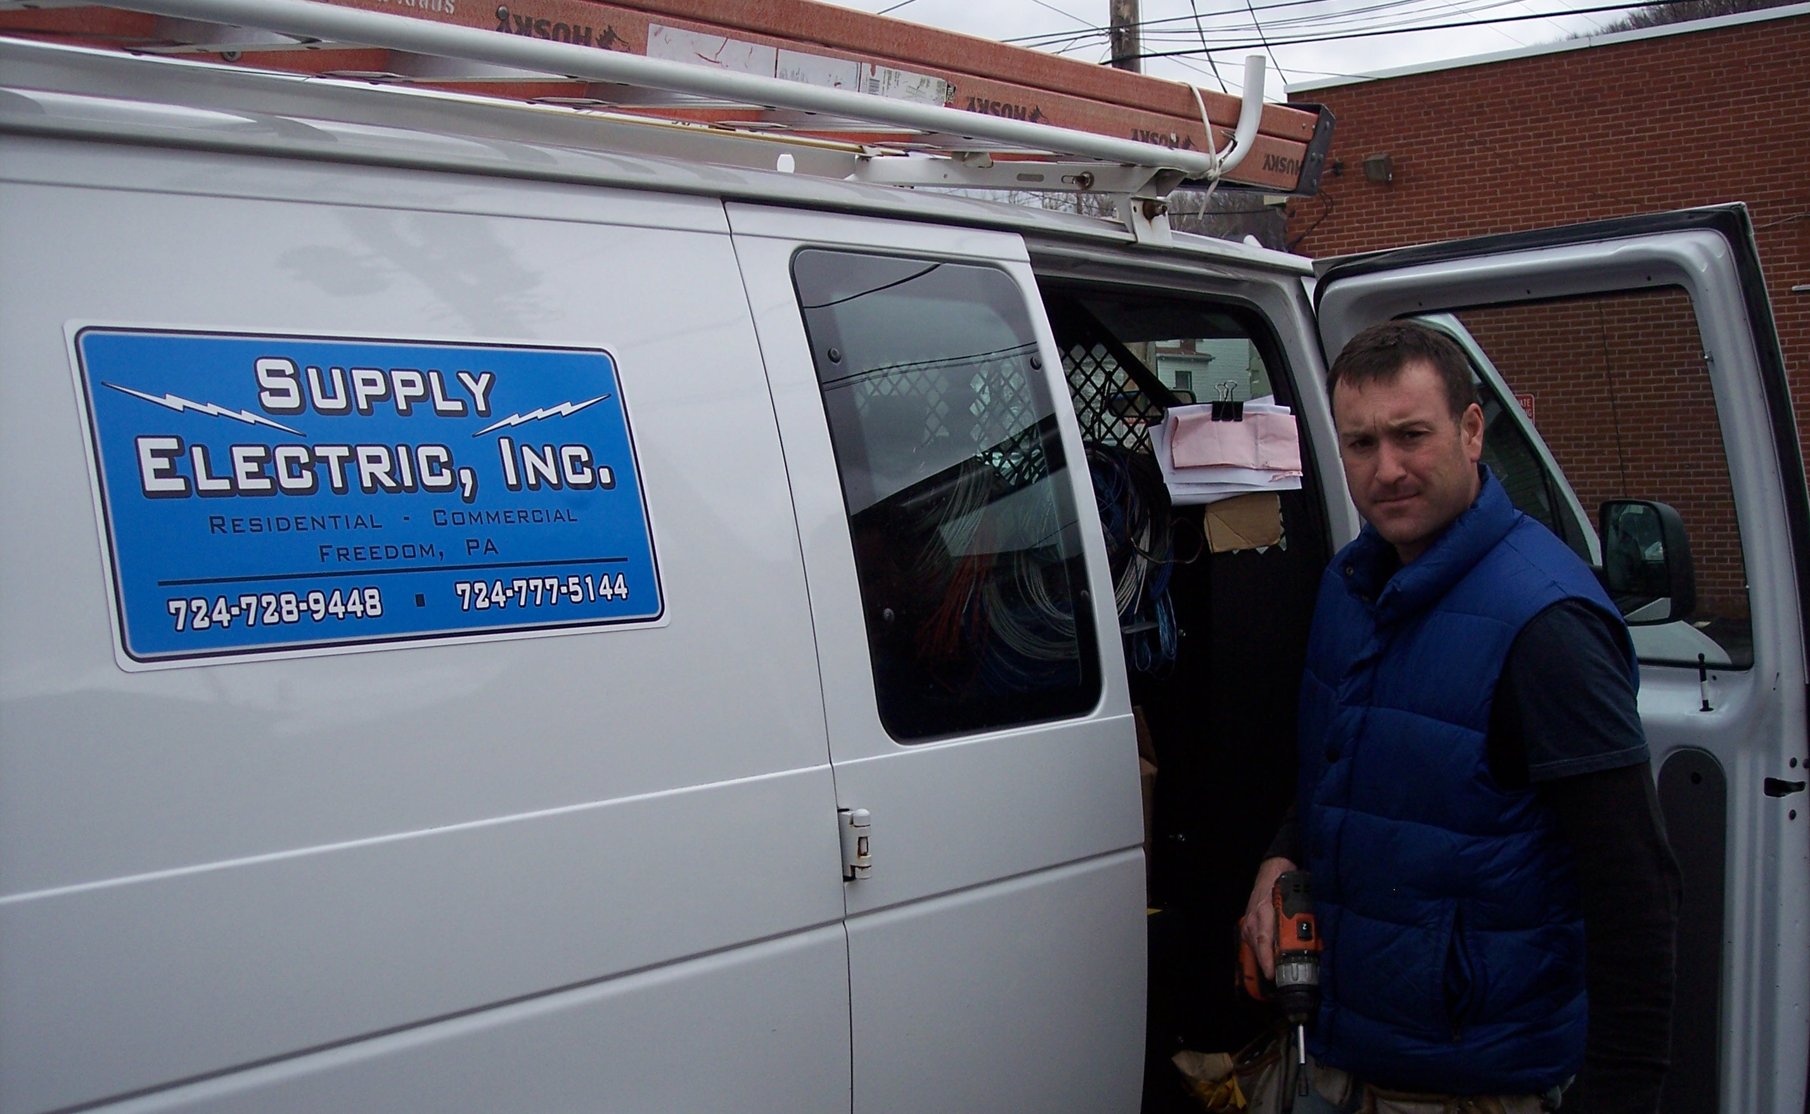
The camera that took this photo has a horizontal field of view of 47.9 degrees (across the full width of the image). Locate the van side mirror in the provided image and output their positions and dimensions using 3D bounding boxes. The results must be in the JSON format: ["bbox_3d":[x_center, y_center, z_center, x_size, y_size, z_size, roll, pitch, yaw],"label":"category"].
[{"bbox_3d":[1.405,0.007,3.870,0.120,0.235,0.165,-4,3,-44],"label":"van side mirror"}]

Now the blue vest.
[{"bbox_3d":[0.640,0.247,2.330,0.310,0.700,0.480,-2,2,-25],"label":"blue vest"}]

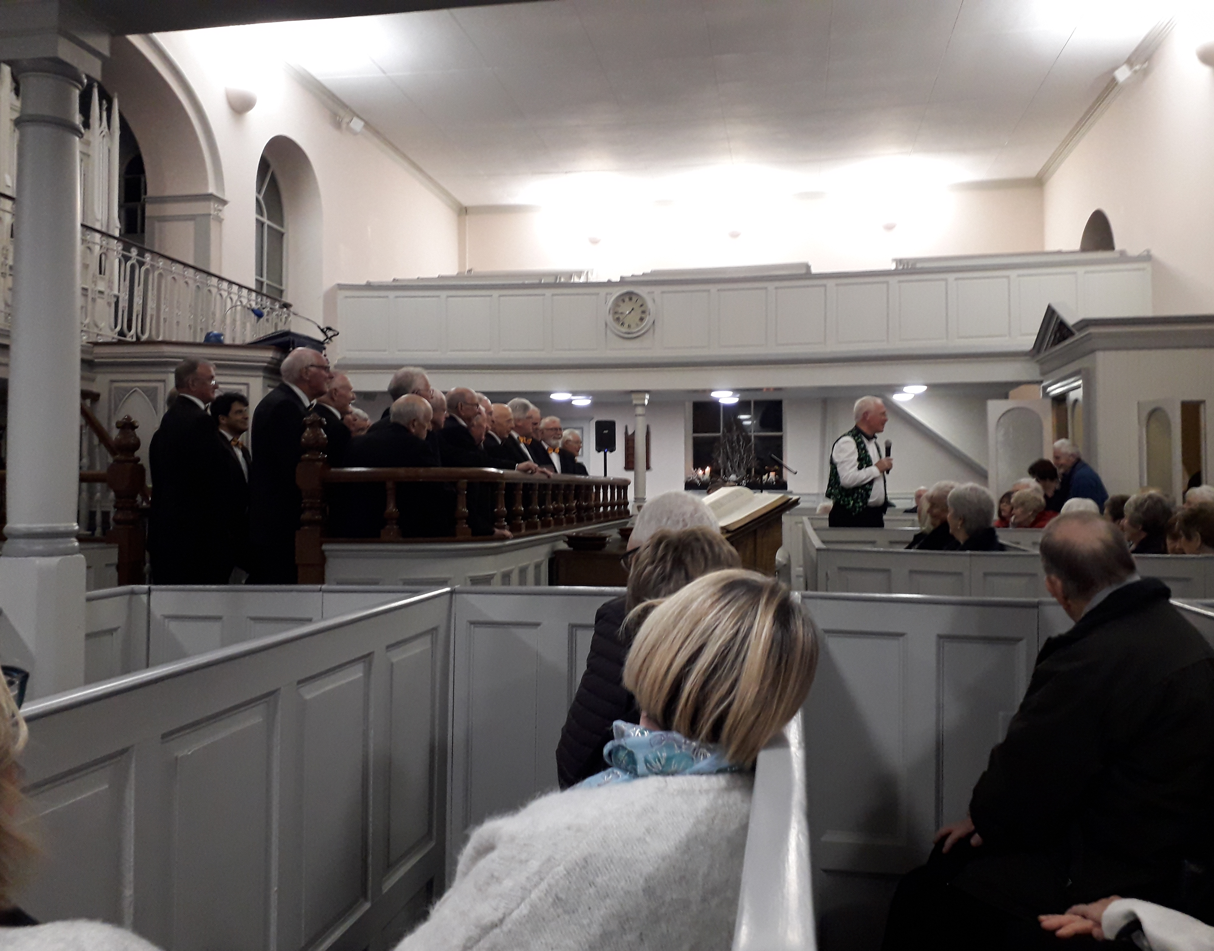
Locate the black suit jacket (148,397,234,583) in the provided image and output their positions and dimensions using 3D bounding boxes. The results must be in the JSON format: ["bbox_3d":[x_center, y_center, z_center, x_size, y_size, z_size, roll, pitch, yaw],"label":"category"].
[{"bbox_3d":[-2.247,0.034,5.343,0.360,0.920,0.520,0,-1,-22],"label":"black suit jacket"}]

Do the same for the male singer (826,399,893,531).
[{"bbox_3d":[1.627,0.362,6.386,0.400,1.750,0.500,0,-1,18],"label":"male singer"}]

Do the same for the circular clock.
[{"bbox_3d":[0.266,-1.884,11.540,0.560,0.565,0.080,0,-1,11],"label":"circular clock"}]

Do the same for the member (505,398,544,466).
[{"bbox_3d":[-0.550,0.348,6.587,0.340,1.720,0.500,-1,-1,39],"label":"member"}]

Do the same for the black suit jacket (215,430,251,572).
[{"bbox_3d":[-2.208,0.148,5.744,0.340,0.820,0.500,0,-1,18],"label":"black suit jacket"}]

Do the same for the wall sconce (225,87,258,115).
[{"bbox_3d":[-3.668,-3.762,10.024,0.195,0.195,0.380,0,-1,11],"label":"wall sconce"}]

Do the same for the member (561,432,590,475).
[{"bbox_3d":[-0.282,0.468,8.187,0.340,1.700,0.500,0,-1,20],"label":"member"}]

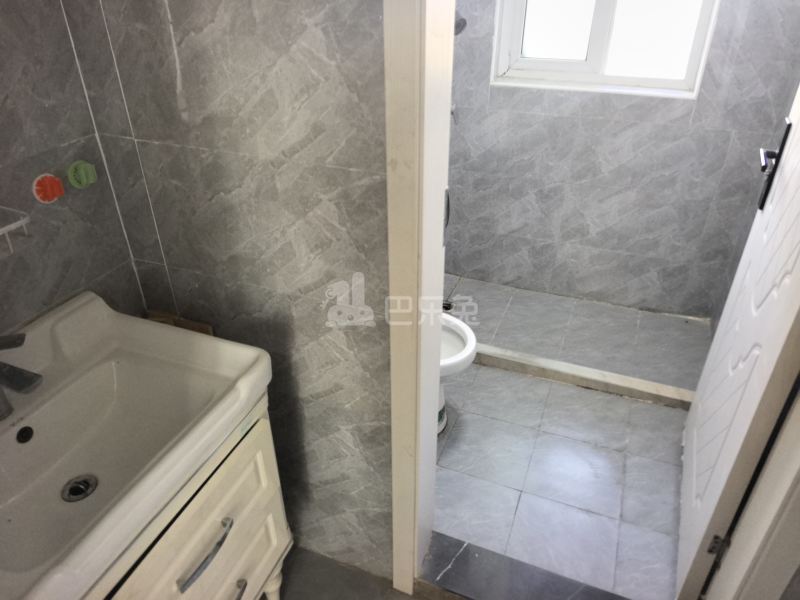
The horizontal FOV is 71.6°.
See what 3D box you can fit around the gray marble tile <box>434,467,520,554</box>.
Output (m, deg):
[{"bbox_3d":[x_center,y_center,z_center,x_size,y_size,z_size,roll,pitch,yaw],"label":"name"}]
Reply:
[{"bbox_3d":[0.214,0.655,1.741,0.290,0.010,0.255,11,32,19],"label":"gray marble tile"}]

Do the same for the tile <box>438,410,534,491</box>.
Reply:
[{"bbox_3d":[0.315,0.526,1.962,0.293,0.010,0.297,11,32,19],"label":"tile"}]

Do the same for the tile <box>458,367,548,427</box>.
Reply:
[{"bbox_3d":[0.422,0.385,2.205,0.305,0.010,0.303,11,32,19],"label":"tile"}]

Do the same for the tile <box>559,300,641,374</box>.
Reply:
[{"bbox_3d":[0.939,0.161,2.580,0.300,0.012,0.580,11,32,19],"label":"tile"}]

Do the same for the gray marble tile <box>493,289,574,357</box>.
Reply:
[{"bbox_3d":[0.651,0.108,2.674,0.300,0.012,0.580,11,32,19],"label":"gray marble tile"}]

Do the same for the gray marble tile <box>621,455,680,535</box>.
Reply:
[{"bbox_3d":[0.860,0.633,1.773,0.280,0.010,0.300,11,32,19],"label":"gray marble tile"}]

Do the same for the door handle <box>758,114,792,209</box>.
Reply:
[{"bbox_3d":[0.971,-0.340,1.473,0.052,0.238,0.130,13,33,22],"label":"door handle"}]

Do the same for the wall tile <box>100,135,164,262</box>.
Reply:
[{"bbox_3d":[-0.596,-0.219,1.251,0.105,0.300,0.012,11,32,19],"label":"wall tile"}]

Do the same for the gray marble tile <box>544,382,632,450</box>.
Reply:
[{"bbox_3d":[0.712,0.446,2.125,0.300,0.012,0.290,11,32,19],"label":"gray marble tile"}]

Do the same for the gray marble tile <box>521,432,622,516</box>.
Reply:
[{"bbox_3d":[0.591,0.580,1.867,0.300,0.010,0.300,11,32,19],"label":"gray marble tile"}]

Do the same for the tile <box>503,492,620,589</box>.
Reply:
[{"bbox_3d":[0.495,0.714,1.667,0.300,0.012,0.255,11,32,19],"label":"tile"}]

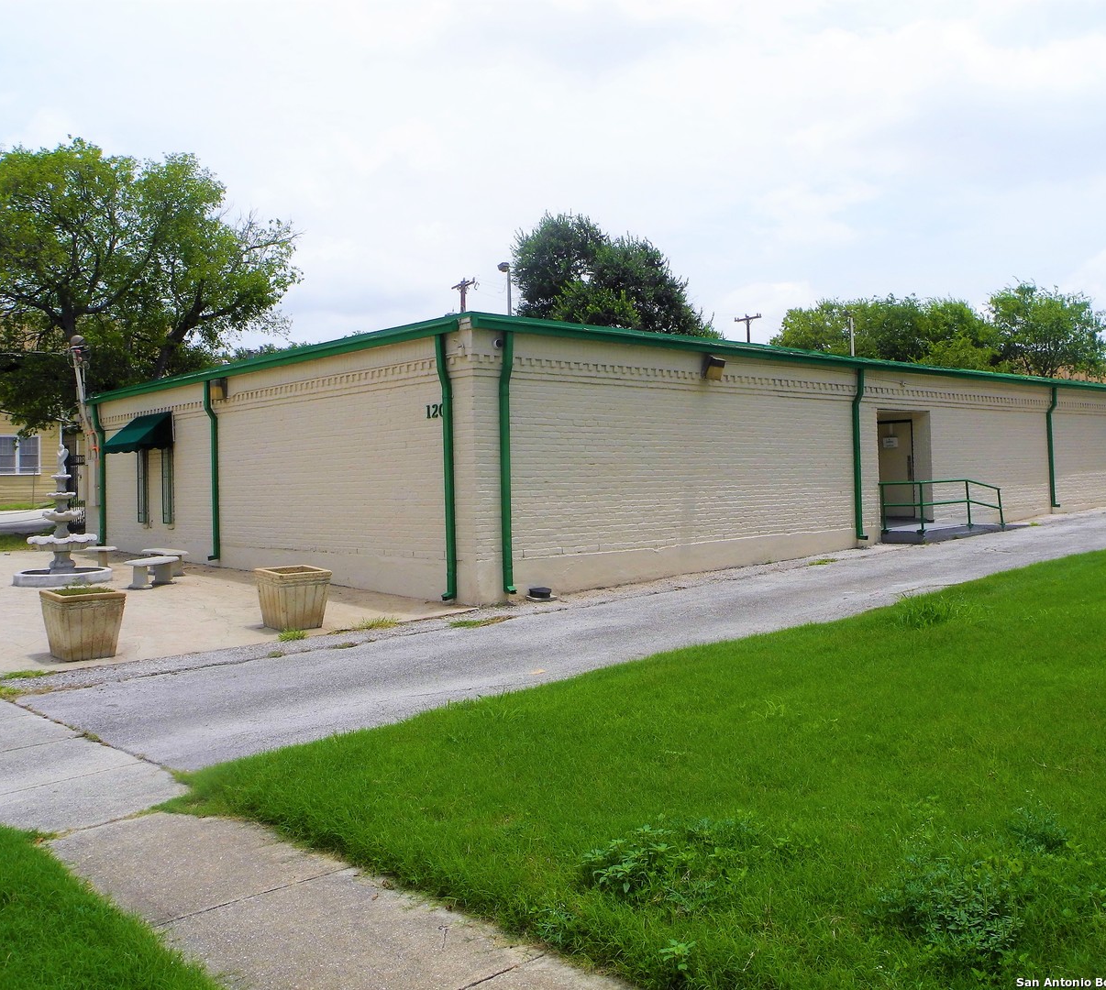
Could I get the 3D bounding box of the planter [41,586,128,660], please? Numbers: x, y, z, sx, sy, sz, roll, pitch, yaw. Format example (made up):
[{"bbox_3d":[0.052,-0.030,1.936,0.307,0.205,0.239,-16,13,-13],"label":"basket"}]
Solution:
[{"bbox_3d":[-4.807,1.327,10.936,0.635,0.645,0.635,-2,3,-43],"label":"planter"}]

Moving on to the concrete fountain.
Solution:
[{"bbox_3d":[-7.600,0.295,16.492,1.400,2.140,1.400,-2,1,-42],"label":"concrete fountain"}]

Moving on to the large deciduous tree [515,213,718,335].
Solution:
[{"bbox_3d":[2.391,-5.425,44.045,9.000,12.400,9.000,-2,1,-42],"label":"large deciduous tree"}]

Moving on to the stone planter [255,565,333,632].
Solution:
[{"bbox_3d":[-2.994,1.190,12.303,0.635,0.645,0.635,-2,4,-42],"label":"stone planter"}]

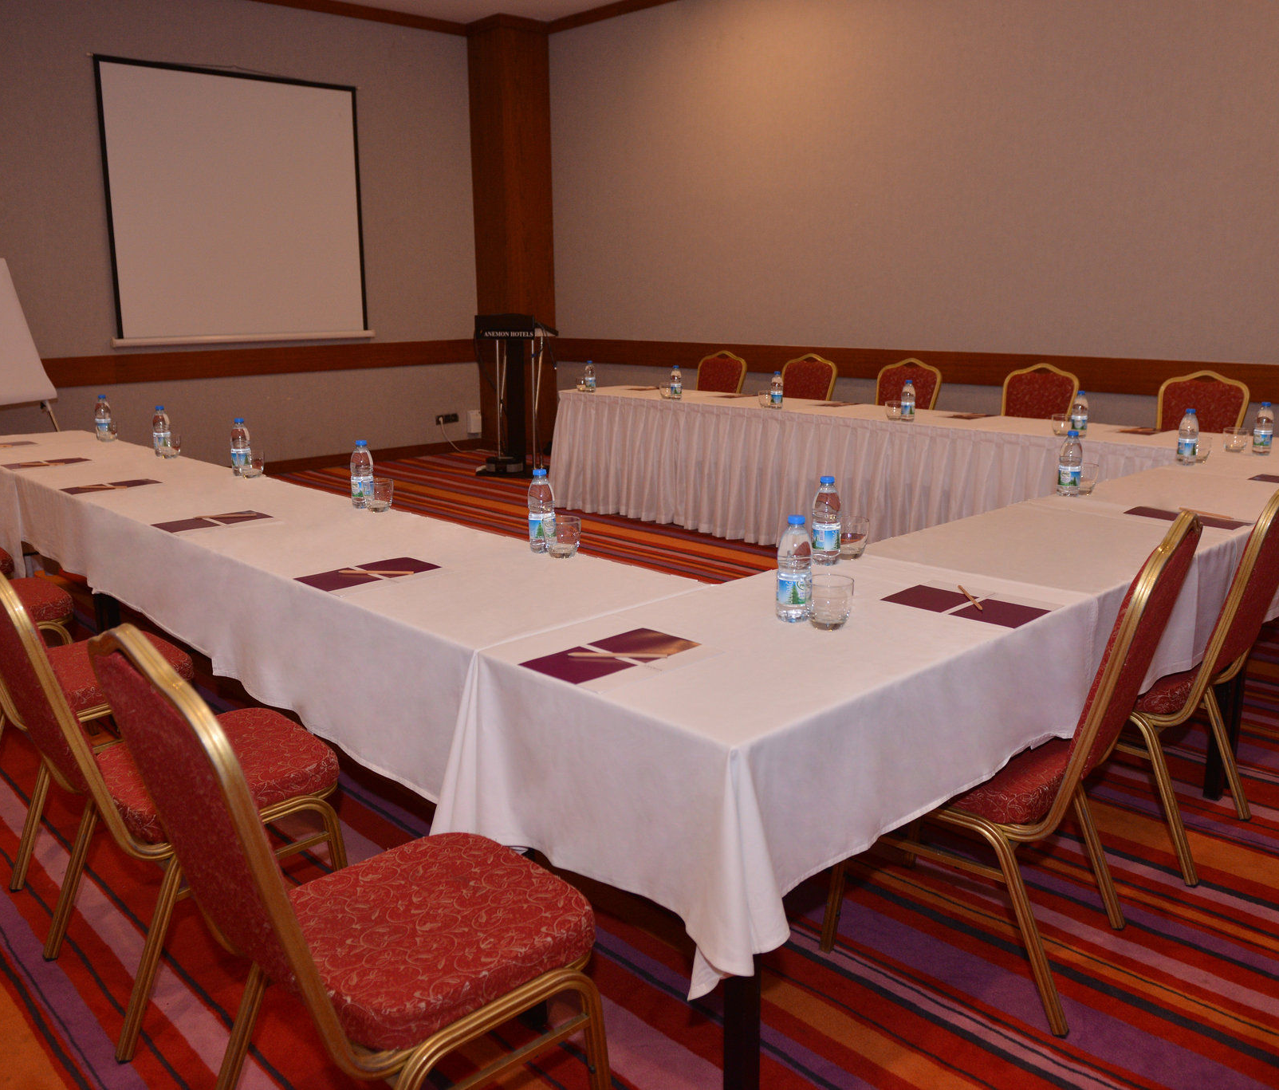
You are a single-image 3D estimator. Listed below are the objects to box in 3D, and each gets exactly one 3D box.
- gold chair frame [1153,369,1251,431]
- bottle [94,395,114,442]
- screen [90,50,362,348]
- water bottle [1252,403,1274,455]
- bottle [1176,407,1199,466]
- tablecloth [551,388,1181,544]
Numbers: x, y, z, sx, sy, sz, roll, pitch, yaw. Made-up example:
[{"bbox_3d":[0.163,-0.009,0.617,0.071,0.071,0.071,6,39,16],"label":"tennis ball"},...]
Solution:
[{"bbox_3d":[2.526,-0.313,5.167,0.570,0.962,0.455,-12,17,-43],"label":"gold chair frame"},{"bbox_3d":[-2.369,-0.557,4.809,0.067,0.202,0.067,-12,17,-42],"label":"bottle"},{"bbox_3d":[-2.932,-2.484,8.062,2.100,1.965,0.080,-12,17,-43],"label":"screen"},{"bbox_3d":[2.398,-0.449,4.176,0.067,0.202,0.067,-12,17,-42],"label":"water bottle"},{"bbox_3d":[1.988,-0.393,3.941,0.067,0.202,0.067,-12,17,-42],"label":"bottle"},{"bbox_3d":[1.042,-0.370,6.039,0.672,0.756,4.140,-12,17,-42],"label":"tablecloth"}]

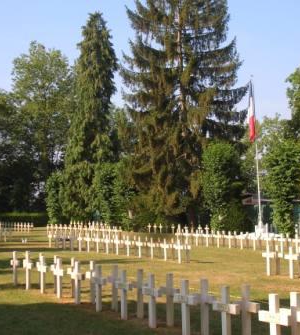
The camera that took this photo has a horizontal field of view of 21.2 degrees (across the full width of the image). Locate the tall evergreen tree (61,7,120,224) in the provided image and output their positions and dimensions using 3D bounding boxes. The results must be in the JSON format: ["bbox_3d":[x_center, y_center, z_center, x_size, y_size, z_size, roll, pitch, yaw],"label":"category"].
[{"bbox_3d":[-6.124,-4.941,82.500,5.800,22.000,5.800,-1,-3,0],"label":"tall evergreen tree"}]

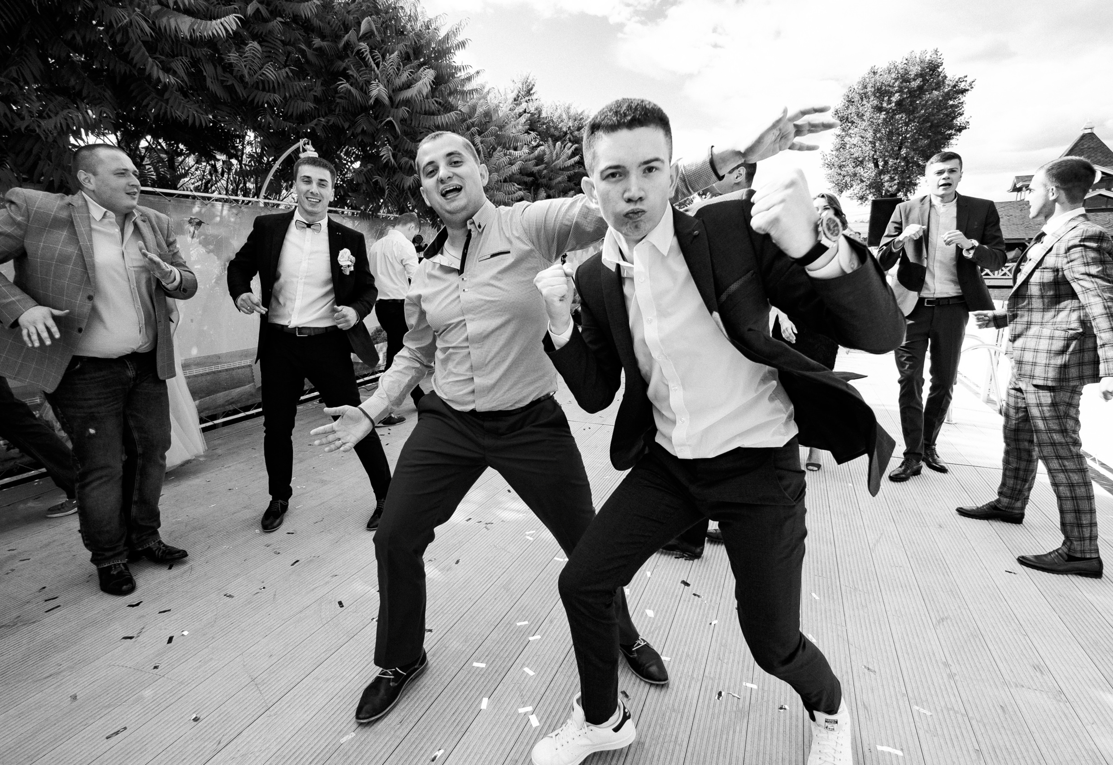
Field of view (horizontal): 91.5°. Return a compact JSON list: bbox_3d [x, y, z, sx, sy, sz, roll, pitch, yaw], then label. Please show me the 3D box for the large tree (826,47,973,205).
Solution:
[{"bbox_3d":[17.745,-10.966,28.453,6.300,11.400,6.300,7,14,30],"label":"large tree"}]

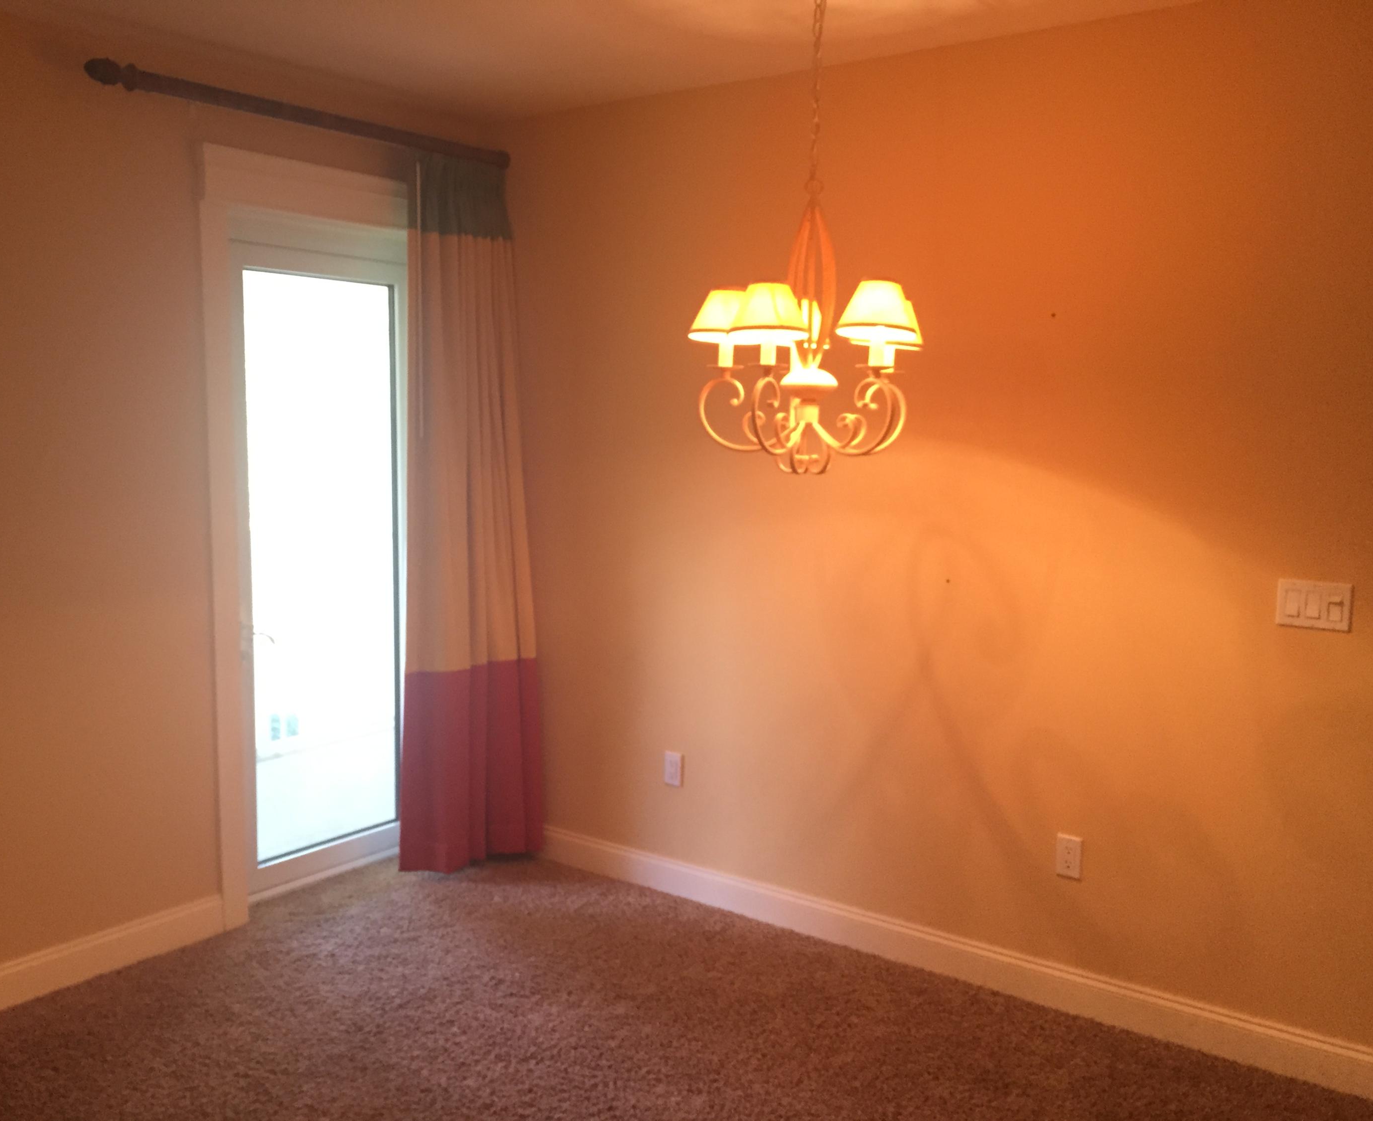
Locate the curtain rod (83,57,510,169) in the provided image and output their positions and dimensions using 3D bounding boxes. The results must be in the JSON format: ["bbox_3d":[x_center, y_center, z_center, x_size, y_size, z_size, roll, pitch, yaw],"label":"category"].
[{"bbox_3d":[-1.094,-1.341,3.824,0.085,0.075,1.530,5,8,36],"label":"curtain rod"}]

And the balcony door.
[{"bbox_3d":[-1.230,0.019,4.260,0.060,2.120,0.810,5,8,36],"label":"balcony door"}]

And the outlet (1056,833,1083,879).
[{"bbox_3d":[1.045,0.808,3.415,0.071,0.116,0.012,5,8,36],"label":"outlet"}]

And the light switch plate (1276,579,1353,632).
[{"bbox_3d":[1.507,0.108,3.002,0.163,0.114,0.013,5,8,36],"label":"light switch plate"}]

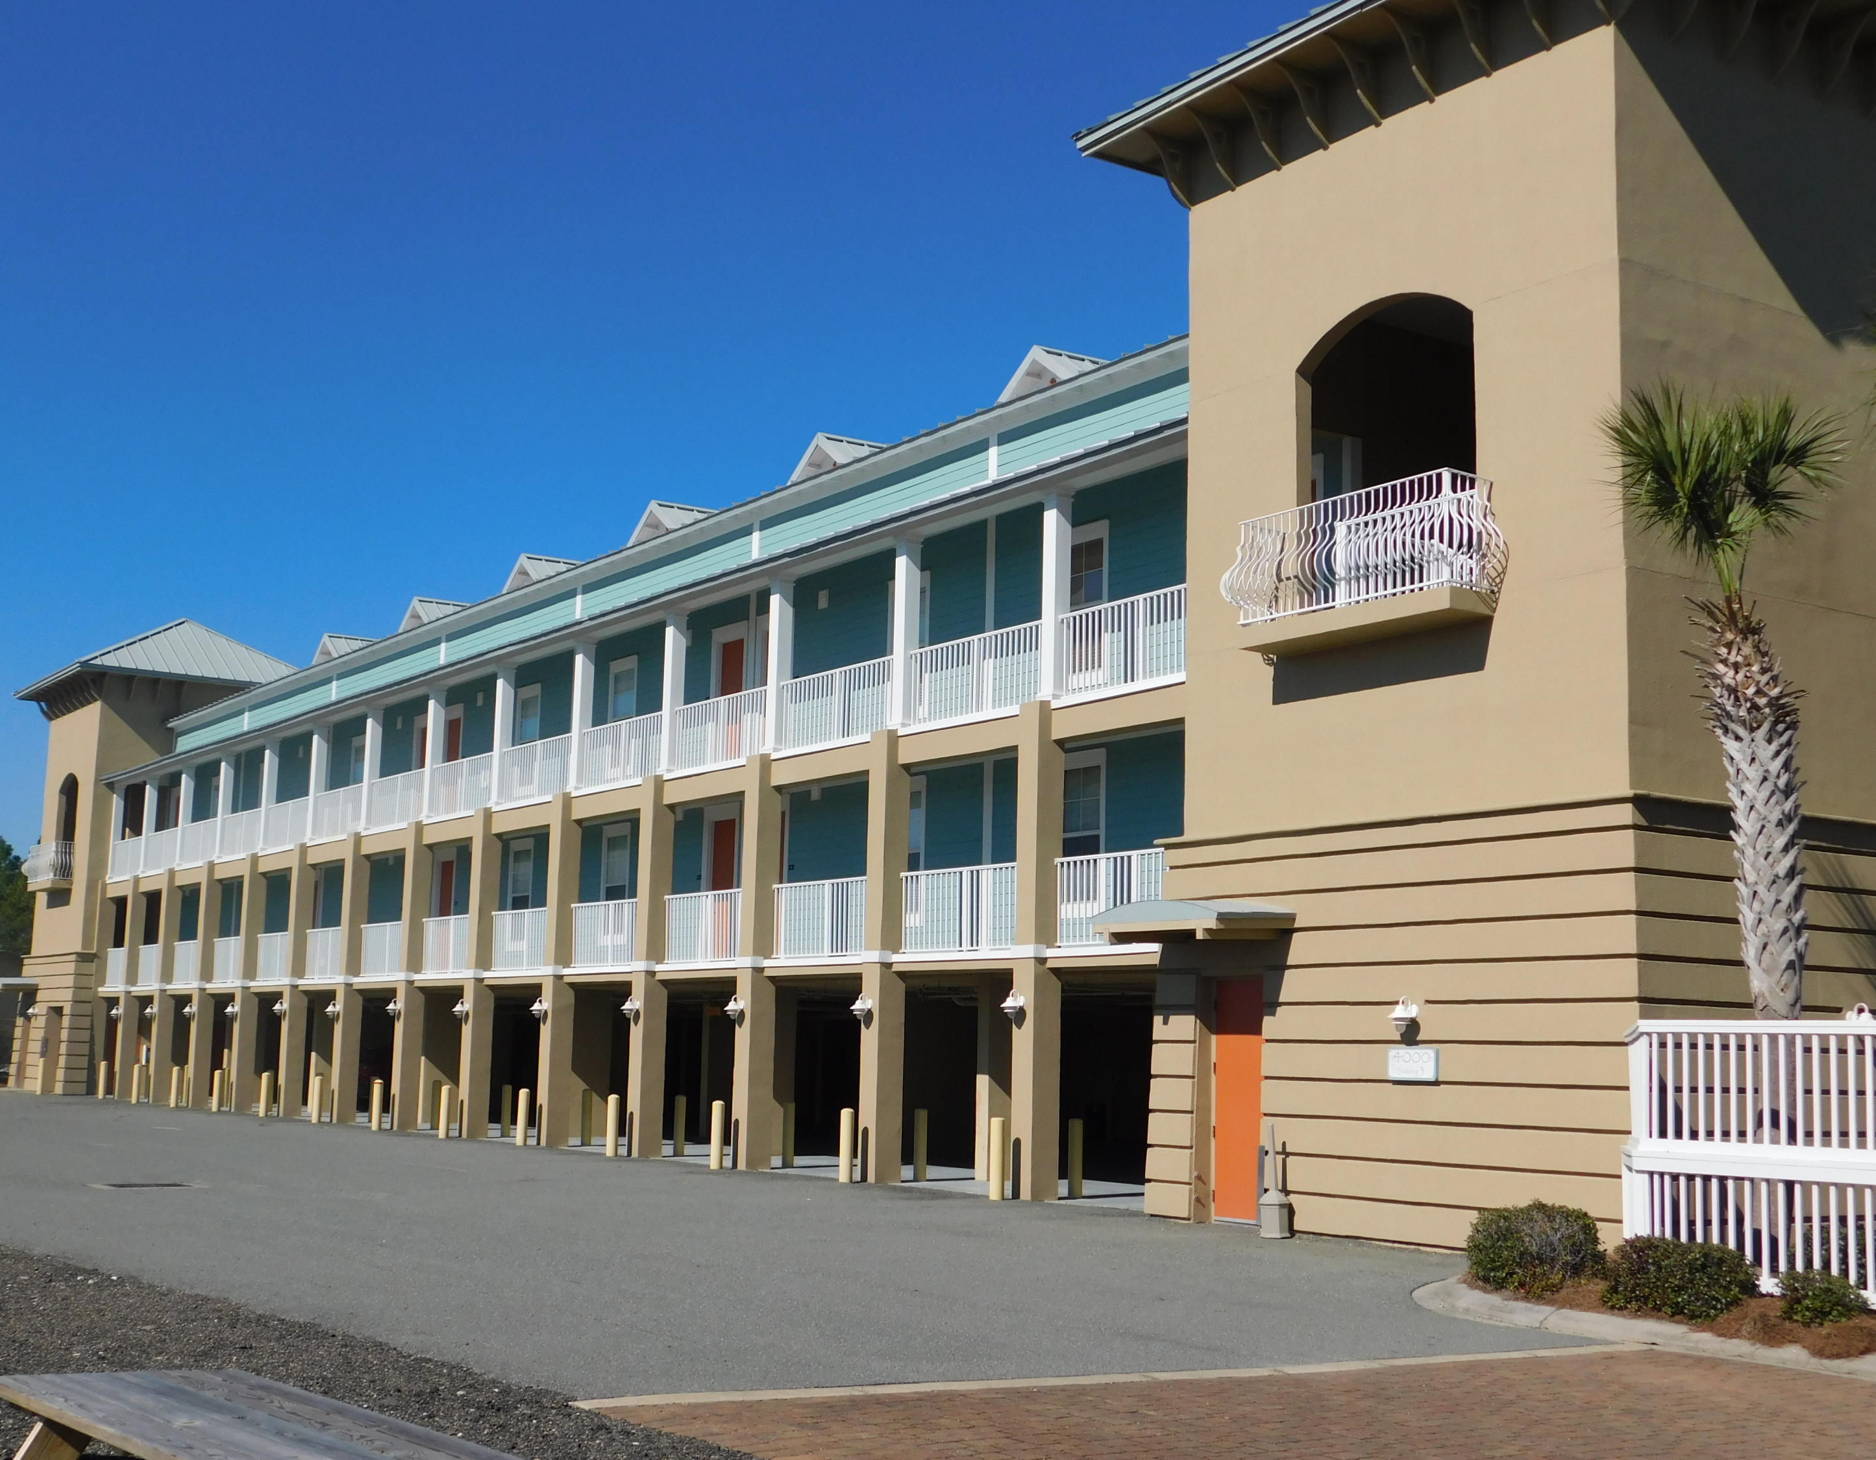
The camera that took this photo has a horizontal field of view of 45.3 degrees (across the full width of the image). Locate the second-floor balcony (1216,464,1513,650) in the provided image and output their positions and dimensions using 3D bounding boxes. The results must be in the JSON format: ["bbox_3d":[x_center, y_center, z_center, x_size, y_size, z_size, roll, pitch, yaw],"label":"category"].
[{"bbox_3d":[3.900,-1.538,21.126,0.760,1.281,3.112,7,-10,-34],"label":"second-floor balcony"}]

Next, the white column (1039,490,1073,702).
[{"bbox_3d":[1.486,-1.639,28.064,0.280,2.550,0.280,7,-10,-34],"label":"white column"}]

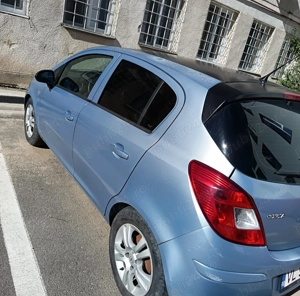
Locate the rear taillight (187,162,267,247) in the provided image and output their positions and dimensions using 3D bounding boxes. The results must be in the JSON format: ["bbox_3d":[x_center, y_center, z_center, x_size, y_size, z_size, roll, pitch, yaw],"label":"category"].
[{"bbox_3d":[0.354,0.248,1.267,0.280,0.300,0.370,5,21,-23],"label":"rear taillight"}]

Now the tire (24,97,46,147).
[{"bbox_3d":[-1.439,-0.339,3.534,0.200,0.615,0.615,-2,25,-37],"label":"tire"}]

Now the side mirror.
[{"bbox_3d":[-1.025,-0.692,2.697,0.195,0.150,0.130,-2,25,-37],"label":"side mirror"}]

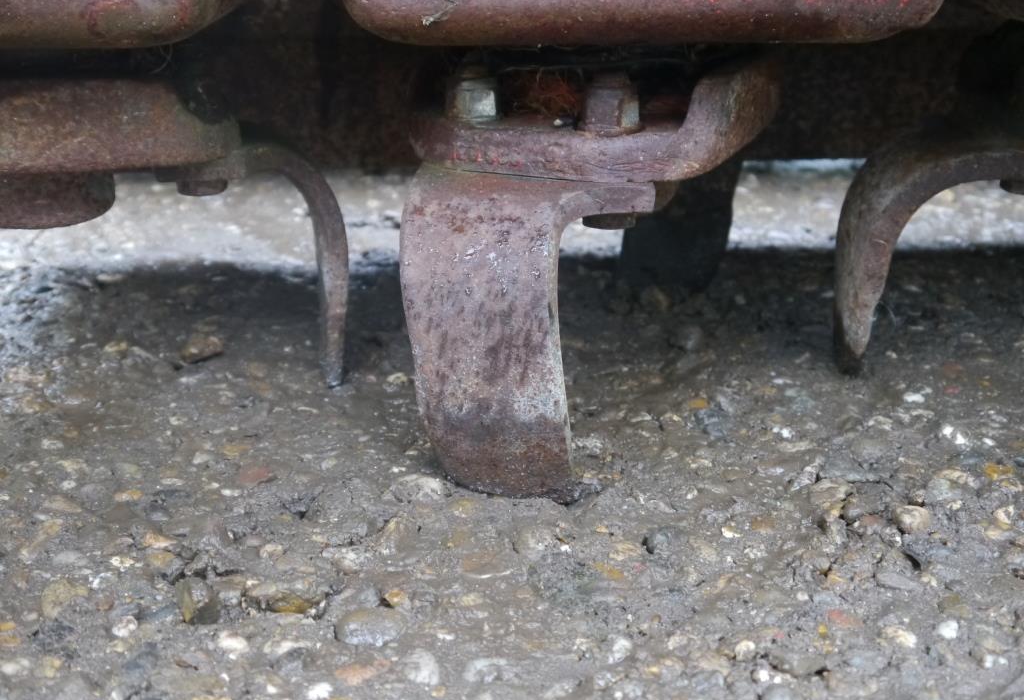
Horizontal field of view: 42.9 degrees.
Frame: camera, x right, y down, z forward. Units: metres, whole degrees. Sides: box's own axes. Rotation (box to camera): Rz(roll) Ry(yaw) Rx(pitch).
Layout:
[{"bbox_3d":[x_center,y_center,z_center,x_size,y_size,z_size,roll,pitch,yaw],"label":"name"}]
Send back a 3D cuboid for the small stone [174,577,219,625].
[{"bbox_3d":[-0.114,0.091,0.472,0.017,0.016,0.012,0,16,0],"label":"small stone"}]

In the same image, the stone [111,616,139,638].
[{"bbox_3d":[-0.128,0.092,0.431,0.009,0.006,0.010,-7,21,-18],"label":"stone"}]

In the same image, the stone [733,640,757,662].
[{"bbox_3d":[0.075,0.097,0.418,0.008,0.005,0.009,4,20,11],"label":"stone"}]

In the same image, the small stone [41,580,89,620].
[{"bbox_3d":[-0.153,0.086,0.446,0.016,0.009,0.018,-8,21,-20],"label":"small stone"}]

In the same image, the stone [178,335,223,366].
[{"bbox_3d":[-0.182,0.000,0.766,0.025,0.015,0.020,-6,17,-19],"label":"stone"}]

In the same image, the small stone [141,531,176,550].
[{"bbox_3d":[-0.142,0.077,0.524,0.015,0.006,0.010,0,16,0],"label":"small stone"}]

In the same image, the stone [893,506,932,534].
[{"bbox_3d":[0.166,0.071,0.539,0.017,0.009,0.014,0,16,0],"label":"stone"}]

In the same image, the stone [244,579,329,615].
[{"bbox_3d":[-0.078,0.085,0.447,0.028,0.013,0.018,-4,20,-11],"label":"stone"}]

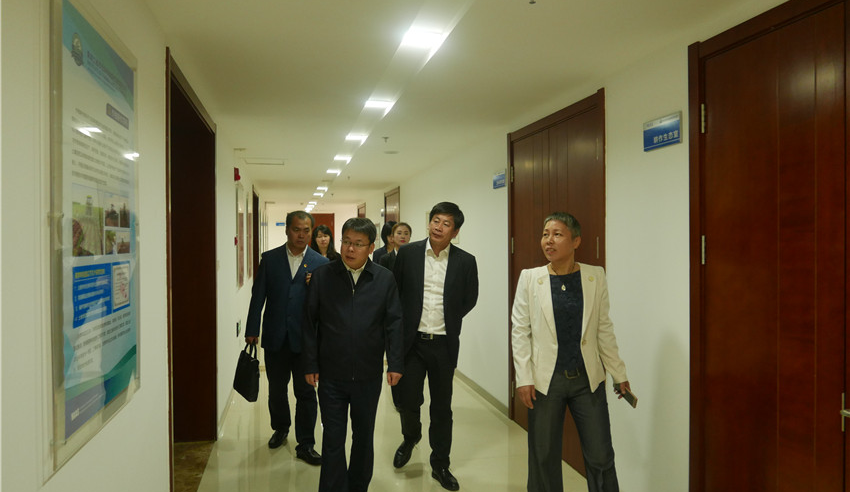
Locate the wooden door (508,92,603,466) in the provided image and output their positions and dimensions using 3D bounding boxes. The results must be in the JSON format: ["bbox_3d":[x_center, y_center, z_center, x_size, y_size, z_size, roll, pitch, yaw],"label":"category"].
[{"bbox_3d":[0.915,0.268,4.078,0.100,2.400,1.503,0,0,-14],"label":"wooden door"}]

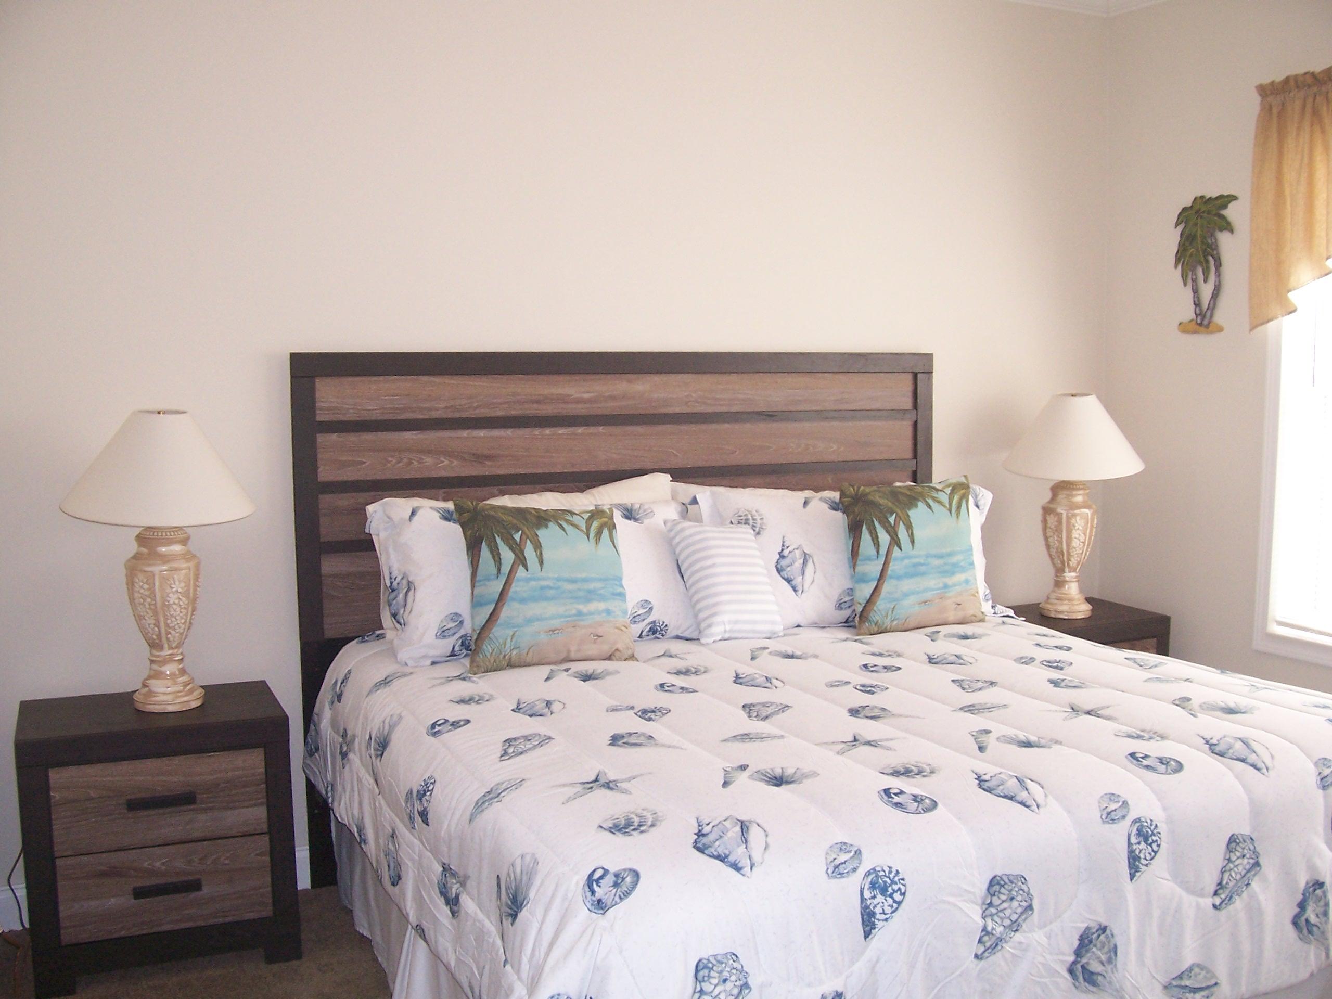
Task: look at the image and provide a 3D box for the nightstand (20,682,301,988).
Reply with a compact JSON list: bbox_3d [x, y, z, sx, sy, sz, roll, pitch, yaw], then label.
[{"bbox_3d":[-1.222,0.793,3.145,0.611,0.611,0.400,-3,6,-25],"label":"nightstand"}]

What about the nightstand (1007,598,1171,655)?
[{"bbox_3d":[1.285,0.675,4.320,0.611,0.611,0.400,-3,6,-22],"label":"nightstand"}]

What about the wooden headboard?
[{"bbox_3d":[-0.059,0.302,3.869,2.014,1.469,0.070,-3,6,-23],"label":"wooden headboard"}]

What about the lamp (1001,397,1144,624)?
[{"bbox_3d":[1.330,0.017,4.293,0.455,0.720,0.455,-3,6,-23],"label":"lamp"}]

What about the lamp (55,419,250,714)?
[{"bbox_3d":[-1.190,0.145,3.088,0.455,0.720,0.455,-3,6,-23],"label":"lamp"}]

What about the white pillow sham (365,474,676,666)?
[{"bbox_3d":[-0.336,0.192,3.448,0.860,0.440,0.170,-3,-11,-23],"label":"white pillow sham"}]

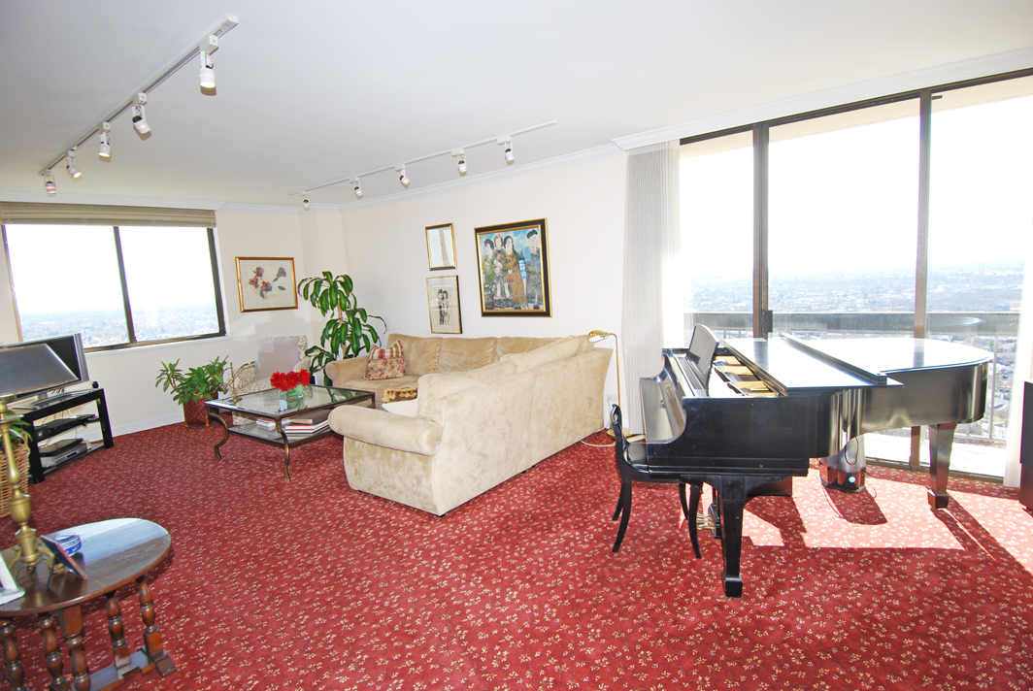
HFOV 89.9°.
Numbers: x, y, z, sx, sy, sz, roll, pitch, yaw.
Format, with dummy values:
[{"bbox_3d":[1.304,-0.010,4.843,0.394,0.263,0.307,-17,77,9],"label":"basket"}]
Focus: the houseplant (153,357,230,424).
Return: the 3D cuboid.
[{"bbox_3d":[-3.669,0.522,5.857,0.580,0.770,0.720,2,9,38],"label":"houseplant"}]

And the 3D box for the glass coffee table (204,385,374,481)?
[{"bbox_3d":[-2.017,0.712,4.626,1.350,0.520,0.830,2,9,38],"label":"glass coffee table"}]

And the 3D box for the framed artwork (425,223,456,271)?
[{"bbox_3d":[-0.845,-1.123,5.933,0.448,0.510,0.040,2,9,38],"label":"framed artwork"}]

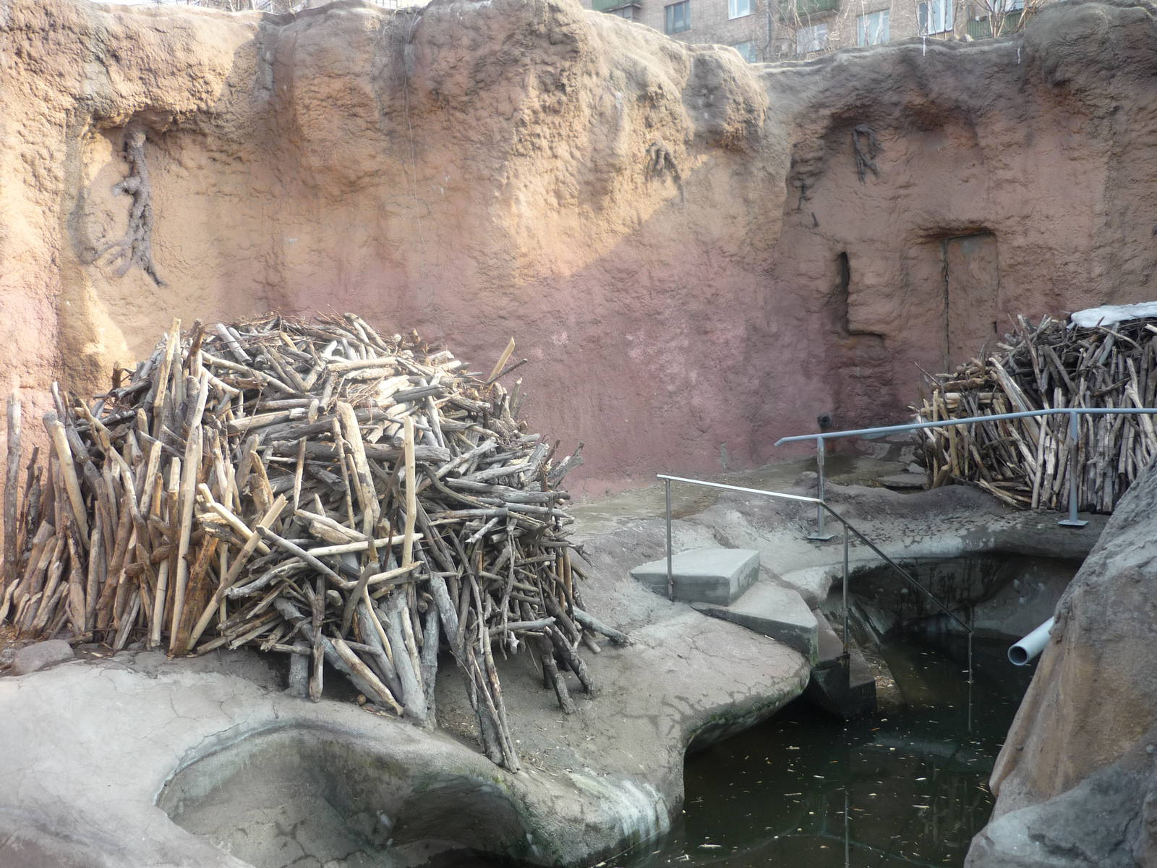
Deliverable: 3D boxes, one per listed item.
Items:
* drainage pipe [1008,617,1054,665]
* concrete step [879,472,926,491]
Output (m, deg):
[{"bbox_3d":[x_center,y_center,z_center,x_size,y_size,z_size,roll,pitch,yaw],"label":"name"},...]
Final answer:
[{"bbox_3d":[2.604,1.155,6.206,0.110,0.110,0.650,4,11,42],"label":"drainage pipe"},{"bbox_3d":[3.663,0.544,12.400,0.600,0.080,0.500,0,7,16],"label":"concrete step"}]

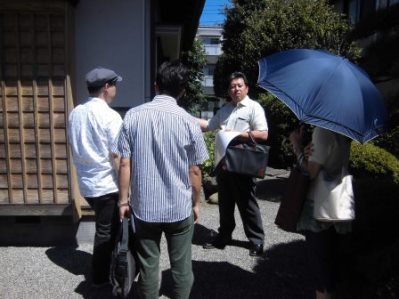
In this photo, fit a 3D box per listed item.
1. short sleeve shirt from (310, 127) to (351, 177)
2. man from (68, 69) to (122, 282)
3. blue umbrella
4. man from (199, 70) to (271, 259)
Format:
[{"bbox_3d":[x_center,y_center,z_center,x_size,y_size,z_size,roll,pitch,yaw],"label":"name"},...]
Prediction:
[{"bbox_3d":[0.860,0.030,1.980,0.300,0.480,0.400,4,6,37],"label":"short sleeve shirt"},{"bbox_3d":[-0.790,0.220,2.330,0.500,1.680,0.380,4,6,37],"label":"man"},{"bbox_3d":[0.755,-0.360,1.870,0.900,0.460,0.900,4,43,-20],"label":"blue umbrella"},{"bbox_3d":[0.310,0.150,2.840,0.720,1.710,0.500,2,6,21],"label":"man"}]

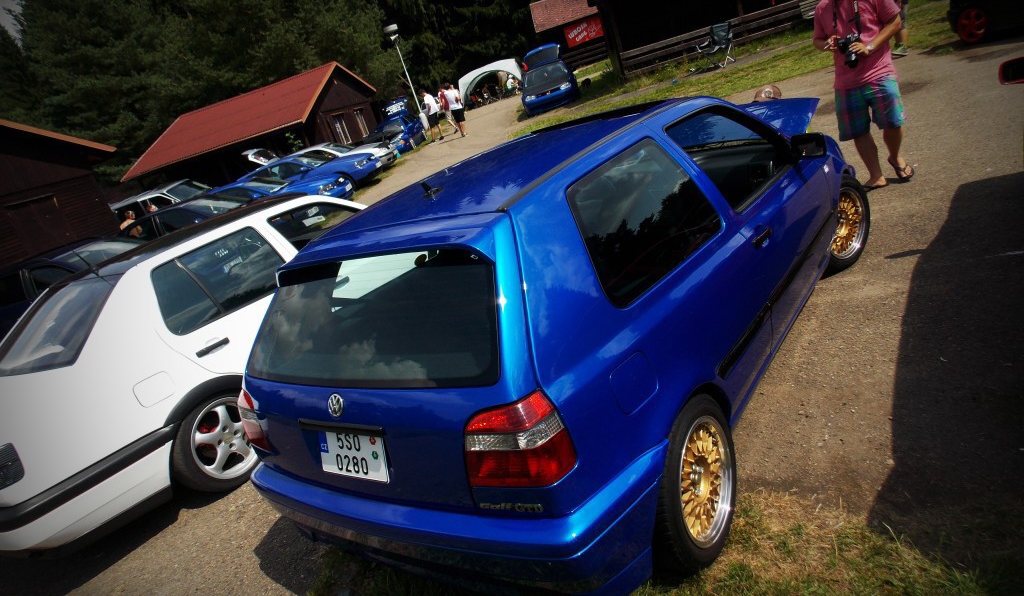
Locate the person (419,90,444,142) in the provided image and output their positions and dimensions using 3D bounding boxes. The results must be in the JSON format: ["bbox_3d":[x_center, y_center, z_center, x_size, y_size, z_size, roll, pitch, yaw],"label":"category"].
[{"bbox_3d":[-2.741,-6.102,22.849,0.420,1.770,0.520,2,26,47],"label":"person"}]

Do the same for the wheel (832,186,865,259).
[{"bbox_3d":[1.945,-0.449,4.110,0.425,0.425,0.170,-29,21,-32],"label":"wheel"}]

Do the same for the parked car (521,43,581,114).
[{"bbox_3d":[1.115,-6.804,21.238,1.700,1.900,4.000,-15,18,10],"label":"parked car"}]

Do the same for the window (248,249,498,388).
[{"bbox_3d":[-0.490,0.079,2.184,1.200,0.400,0.090,-3,-15,39],"label":"window"}]

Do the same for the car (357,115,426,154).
[{"bbox_3d":[-4.550,-6.133,25.670,1.700,1.420,4.000,-15,18,10],"label":"car"}]

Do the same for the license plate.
[{"bbox_3d":[-0.499,0.486,2.122,0.320,0.152,0.015,-3,5,39],"label":"license plate"}]

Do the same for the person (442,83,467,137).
[{"bbox_3d":[-1.928,-6.239,22.637,0.520,1.770,0.420,-19,17,-4],"label":"person"}]

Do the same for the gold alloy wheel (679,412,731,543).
[{"bbox_3d":[0.583,0.602,2.268,0.170,0.425,0.425,-3,23,39],"label":"gold alloy wheel"}]

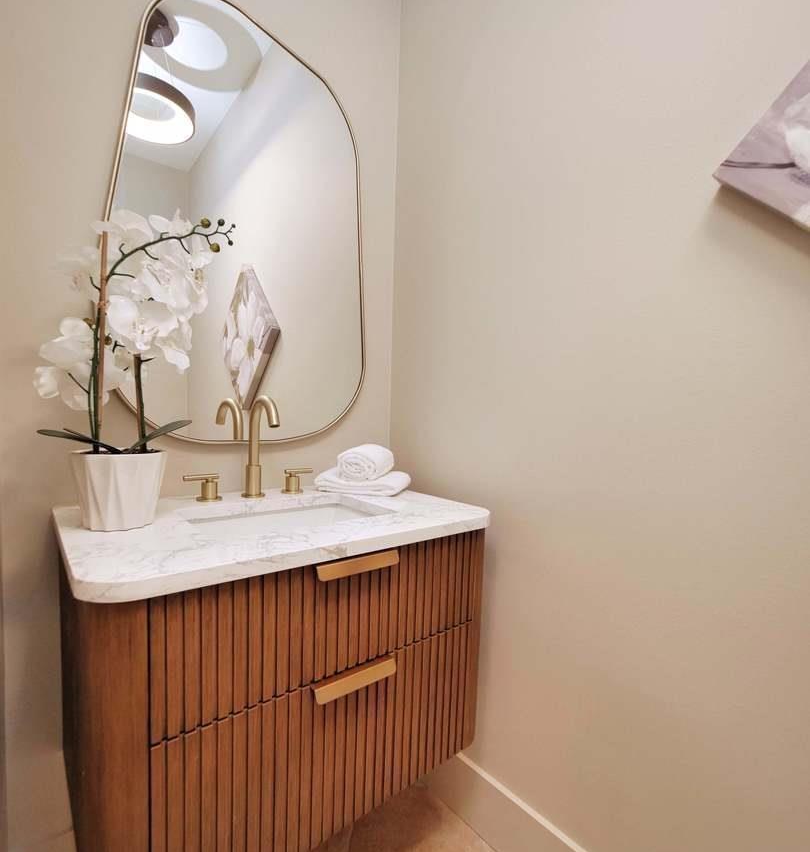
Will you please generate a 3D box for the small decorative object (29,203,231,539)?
[{"bbox_3d":[-0.466,-0.110,0.782,0.300,0.565,0.220,1,1,-40],"label":"small decorative object"}]

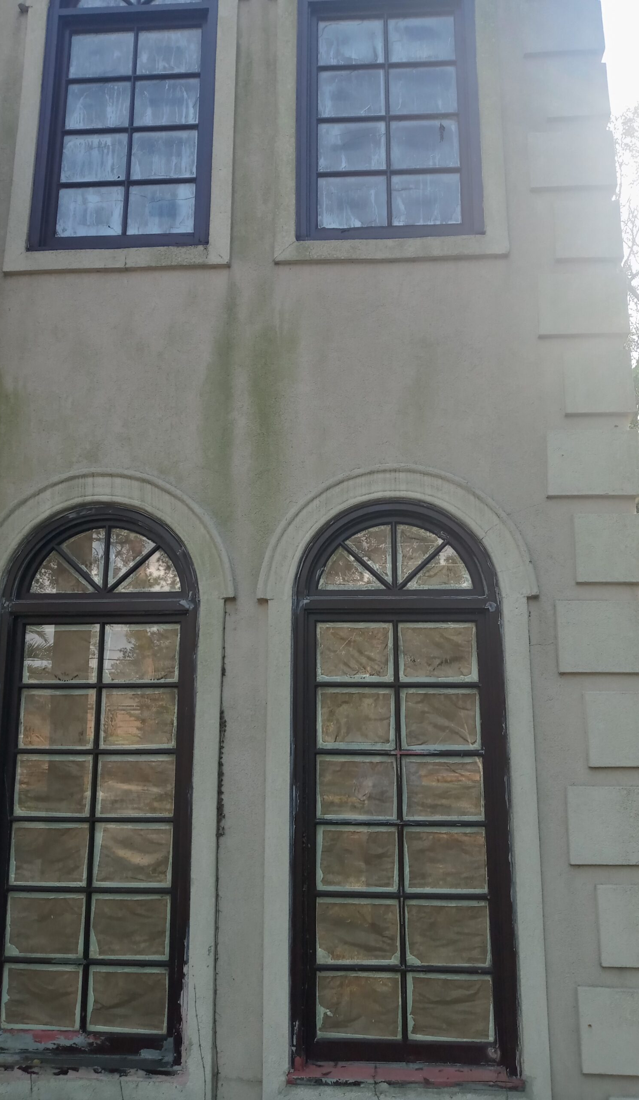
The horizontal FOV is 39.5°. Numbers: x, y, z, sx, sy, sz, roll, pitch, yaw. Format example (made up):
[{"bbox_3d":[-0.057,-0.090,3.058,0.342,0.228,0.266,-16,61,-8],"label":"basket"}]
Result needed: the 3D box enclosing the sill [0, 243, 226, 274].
[{"bbox_3d":[-0.939,-1.349,4.188,1.072,0.117,0.110,-1,-11,4],"label":"sill"}]

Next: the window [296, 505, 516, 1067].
[{"bbox_3d":[0.330,0.915,3.709,0.871,2.243,0.120,-1,-11,4],"label":"window"}]

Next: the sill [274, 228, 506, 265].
[{"bbox_3d":[0.325,-1.365,4.102,1.061,0.117,0.110,-1,-11,4],"label":"sill"}]

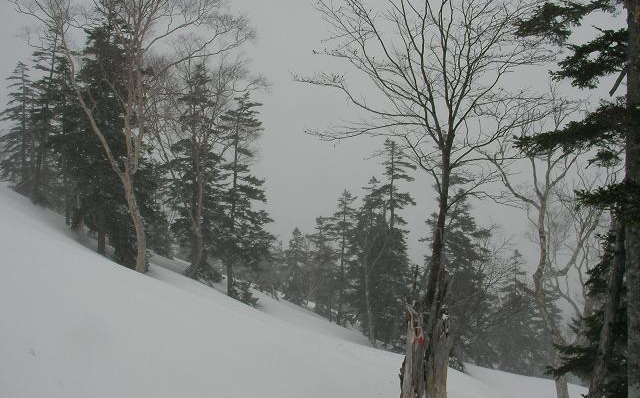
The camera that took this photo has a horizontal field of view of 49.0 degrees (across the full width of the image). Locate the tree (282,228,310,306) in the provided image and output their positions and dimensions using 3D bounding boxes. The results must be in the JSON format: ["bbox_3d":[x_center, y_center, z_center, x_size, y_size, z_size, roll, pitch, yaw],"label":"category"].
[{"bbox_3d":[-1.238,3.555,37.000,1.470,4.110,1.470,1,1,0],"label":"tree"}]

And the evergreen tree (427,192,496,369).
[{"bbox_3d":[5.337,3.074,26.500,2.640,6.710,2.640,1,1,0],"label":"evergreen tree"}]

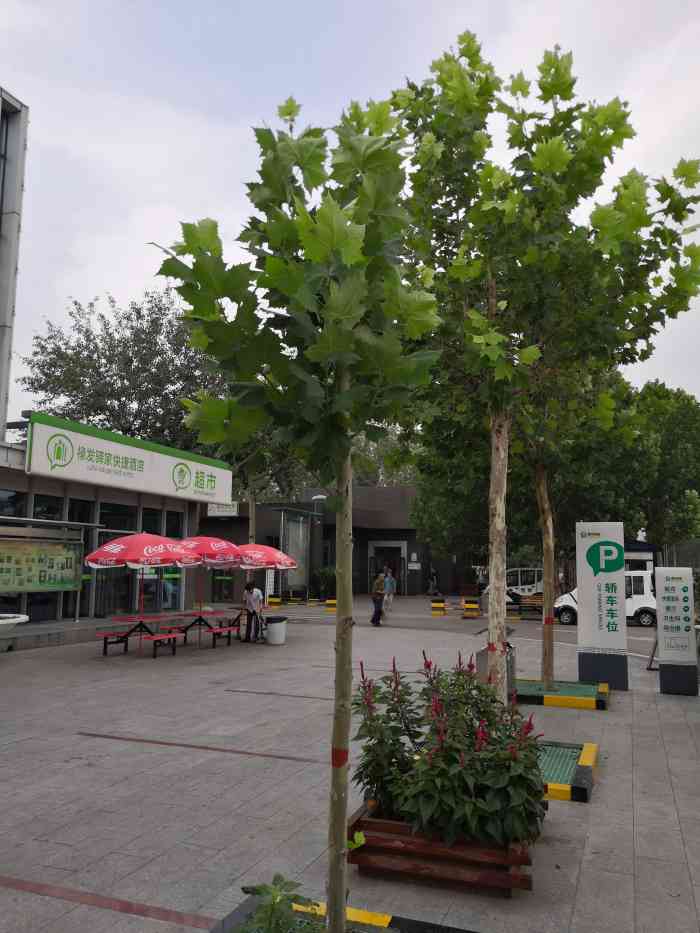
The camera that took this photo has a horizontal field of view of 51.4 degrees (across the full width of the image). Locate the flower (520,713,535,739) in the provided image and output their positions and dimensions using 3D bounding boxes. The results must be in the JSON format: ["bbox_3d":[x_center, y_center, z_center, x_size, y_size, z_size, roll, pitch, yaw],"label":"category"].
[{"bbox_3d":[1.024,1.495,4.200,0.080,0.150,0.075,-2,-8,21],"label":"flower"}]

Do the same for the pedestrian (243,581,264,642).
[{"bbox_3d":[-2.372,3.546,17.800,0.520,1.530,0.450,-1,-7,14],"label":"pedestrian"}]

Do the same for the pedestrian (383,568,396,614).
[{"bbox_3d":[1.458,4.637,27.000,0.500,1.700,0.380,0,-7,6],"label":"pedestrian"}]

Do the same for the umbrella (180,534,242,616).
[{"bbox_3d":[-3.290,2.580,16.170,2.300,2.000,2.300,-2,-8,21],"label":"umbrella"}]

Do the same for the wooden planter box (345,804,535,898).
[{"bbox_3d":[0.679,2.281,4.675,1.050,0.320,1.240,-2,-7,18],"label":"wooden planter box"}]

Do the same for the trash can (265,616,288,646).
[{"bbox_3d":[-1.710,3.866,17.000,0.500,0.670,0.500,1,-7,-6],"label":"trash can"}]

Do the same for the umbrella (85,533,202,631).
[{"bbox_3d":[-4.070,2.320,14.170,2.320,2.050,2.320,-2,-8,21],"label":"umbrella"}]

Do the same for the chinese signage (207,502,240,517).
[{"bbox_3d":[-4.764,1.594,27.300,1.250,0.600,0.150,-2,-7,21],"label":"chinese signage"}]

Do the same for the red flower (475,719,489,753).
[{"bbox_3d":[0.732,1.497,4.050,0.078,0.185,0.076,-2,-8,21],"label":"red flower"}]

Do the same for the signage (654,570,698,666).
[{"bbox_3d":[4.610,2.220,10.310,0.500,1.570,0.170,-2,-8,21],"label":"signage"}]

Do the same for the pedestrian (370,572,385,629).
[{"bbox_3d":[0.863,4.203,23.000,0.460,1.680,0.360,-5,-9,37],"label":"pedestrian"}]

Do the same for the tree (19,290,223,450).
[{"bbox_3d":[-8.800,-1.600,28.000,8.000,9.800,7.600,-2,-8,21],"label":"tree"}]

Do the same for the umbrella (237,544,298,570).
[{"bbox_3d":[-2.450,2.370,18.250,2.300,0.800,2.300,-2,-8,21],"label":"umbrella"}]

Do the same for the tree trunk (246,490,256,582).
[{"bbox_3d":[-2.968,2.781,22.000,0.200,3.900,0.200,-2,-7,21],"label":"tree trunk"}]

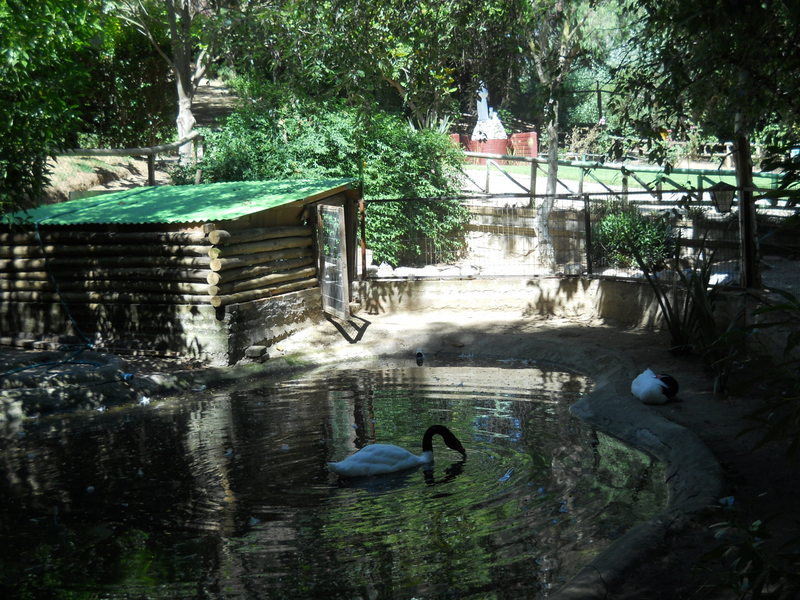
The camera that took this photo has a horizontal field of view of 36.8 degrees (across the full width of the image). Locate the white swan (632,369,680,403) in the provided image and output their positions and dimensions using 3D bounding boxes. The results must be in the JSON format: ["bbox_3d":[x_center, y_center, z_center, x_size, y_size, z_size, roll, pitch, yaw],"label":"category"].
[{"bbox_3d":[1.775,0.581,8.380,0.290,0.230,0.440,-4,5,-40],"label":"white swan"}]

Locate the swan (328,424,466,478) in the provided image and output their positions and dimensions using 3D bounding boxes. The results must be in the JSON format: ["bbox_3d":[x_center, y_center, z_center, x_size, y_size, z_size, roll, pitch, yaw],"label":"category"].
[{"bbox_3d":[-0.010,0.821,6.550,0.790,0.220,0.280,-3,5,-28],"label":"swan"}]

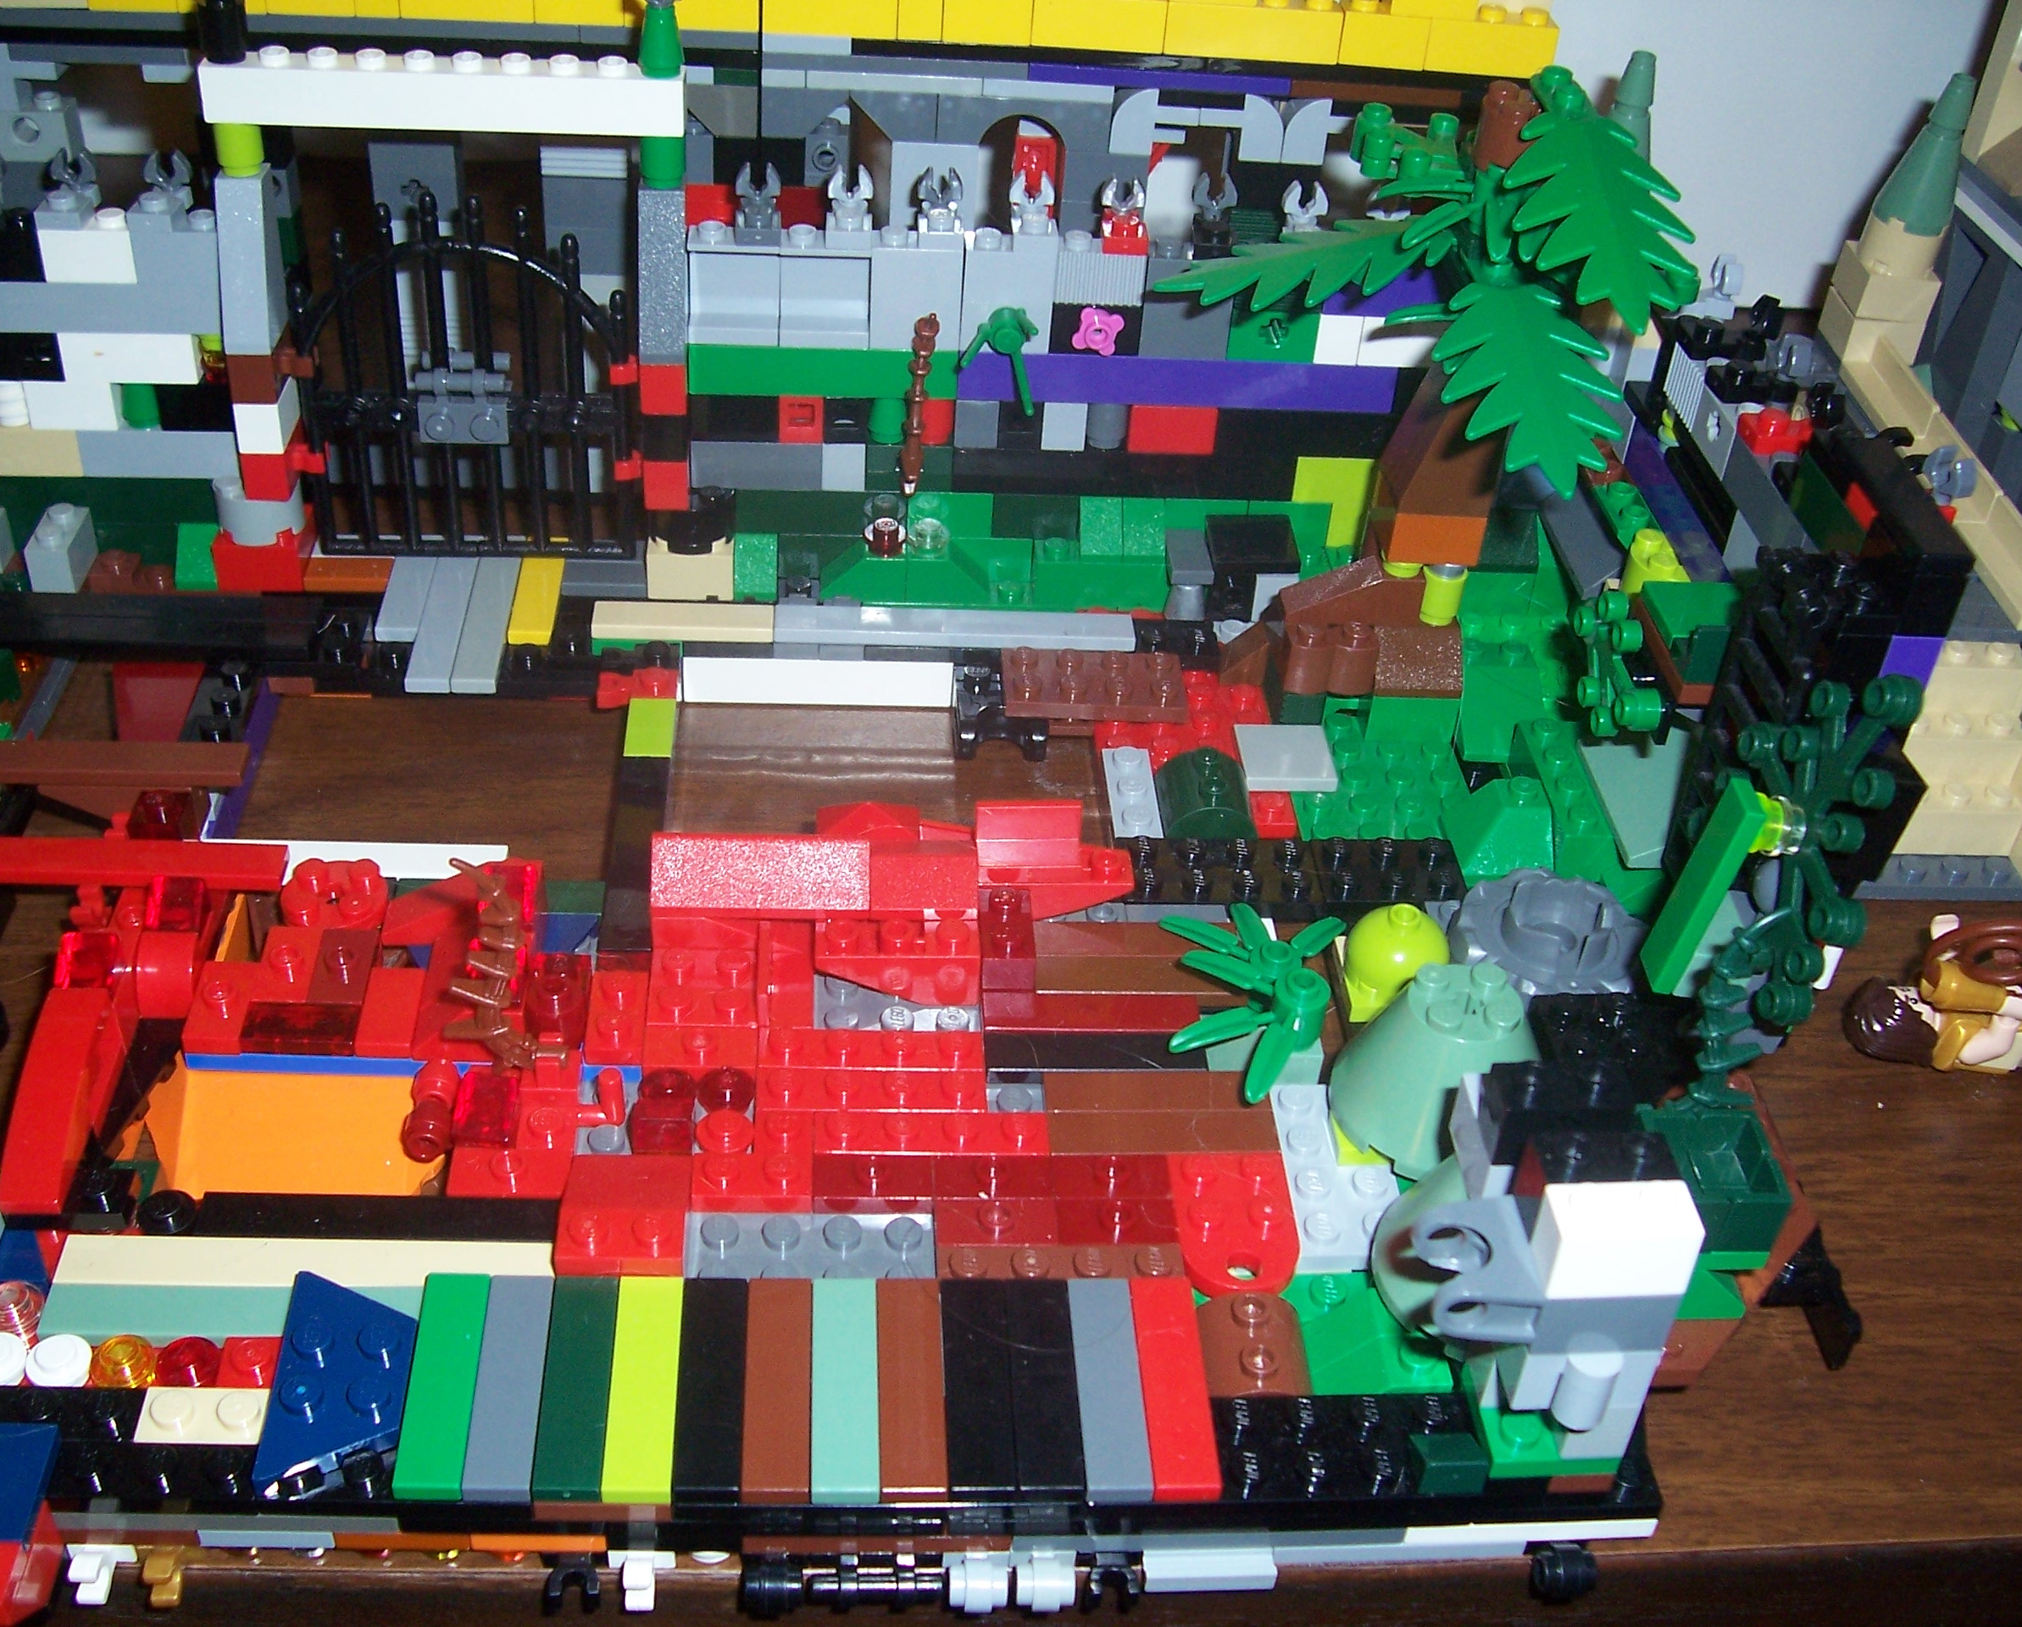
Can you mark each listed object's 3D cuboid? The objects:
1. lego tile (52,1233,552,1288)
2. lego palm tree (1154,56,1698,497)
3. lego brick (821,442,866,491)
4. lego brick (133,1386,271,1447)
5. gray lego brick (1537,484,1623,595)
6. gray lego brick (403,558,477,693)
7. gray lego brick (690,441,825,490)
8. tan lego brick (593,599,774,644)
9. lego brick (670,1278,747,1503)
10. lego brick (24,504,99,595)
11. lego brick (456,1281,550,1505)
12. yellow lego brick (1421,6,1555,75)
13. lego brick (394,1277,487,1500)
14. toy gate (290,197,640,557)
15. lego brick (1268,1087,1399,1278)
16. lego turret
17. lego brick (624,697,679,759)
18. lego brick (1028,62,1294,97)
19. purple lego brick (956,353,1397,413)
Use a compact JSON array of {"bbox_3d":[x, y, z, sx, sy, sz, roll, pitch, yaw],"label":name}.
[{"bbox_3d":[-0.088,0.058,0.270,0.064,0.003,0.008,1,36,-5],"label":"lego tile"},{"bbox_3d":[0.067,-0.090,0.345,0.085,0.053,0.062,1,35,-5],"label":"lego palm tree"},{"bbox_3d":[-0.031,-0.066,0.395,0.008,0.010,0.008,1,37,-5],"label":"lego brick"},{"bbox_3d":[-0.094,0.071,0.250,0.016,0.005,0.008,1,36,-5],"label":"lego brick"},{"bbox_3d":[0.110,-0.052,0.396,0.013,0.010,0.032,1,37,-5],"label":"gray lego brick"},{"bbox_3d":[-0.105,-0.037,0.399,0.008,0.003,0.048,1,37,-5],"label":"gray lego brick"},{"bbox_3d":[-0.047,-0.066,0.393,0.024,0.010,0.008,1,37,-5],"label":"gray lego brick"},{"bbox_3d":[-0.058,-0.034,0.378,0.032,0.003,0.008,1,35,-5],"label":"tan lego brick"},{"bbox_3d":[-0.036,0.069,0.257,0.008,0.003,0.032,1,35,-5],"label":"lego brick"},{"bbox_3d":[-0.175,-0.049,0.391,0.008,0.011,0.016,1,37,-5],"label":"lego brick"},{"bbox_3d":[-0.060,0.069,0.256,0.008,0.003,0.032,1,37,-5],"label":"lego brick"},{"bbox_3d":[0.087,-0.142,0.391,0.024,0.011,0.008,2,34,-6],"label":"yellow lego brick"},{"bbox_3d":[-0.066,0.067,0.251,0.008,0.003,0.032,1,37,-5],"label":"lego brick"},{"bbox_3d":[-0.098,-0.076,0.379,0.060,0.071,0.005,1,36,-5],"label":"toy gate"},{"bbox_3d":[0.046,0.050,0.297,0.016,0.005,0.032,1,37,-5],"label":"lego brick"},{"bbox_3d":[0.187,-0.124,0.441,0.016,0.059,0.016,4,37,-2],"label":"lego turret"},{"bbox_3d":[-0.060,-0.013,0.359,0.008,0.003,0.016,1,37,-5],"label":"lego brick"},{"bbox_3d":[0.027,-0.135,0.387,0.048,0.003,0.008,1,36,-5],"label":"lego brick"},{"bbox_3d":[0.030,-0.080,0.389,0.080,0.010,0.008,1,37,-5],"label":"purple lego brick"}]

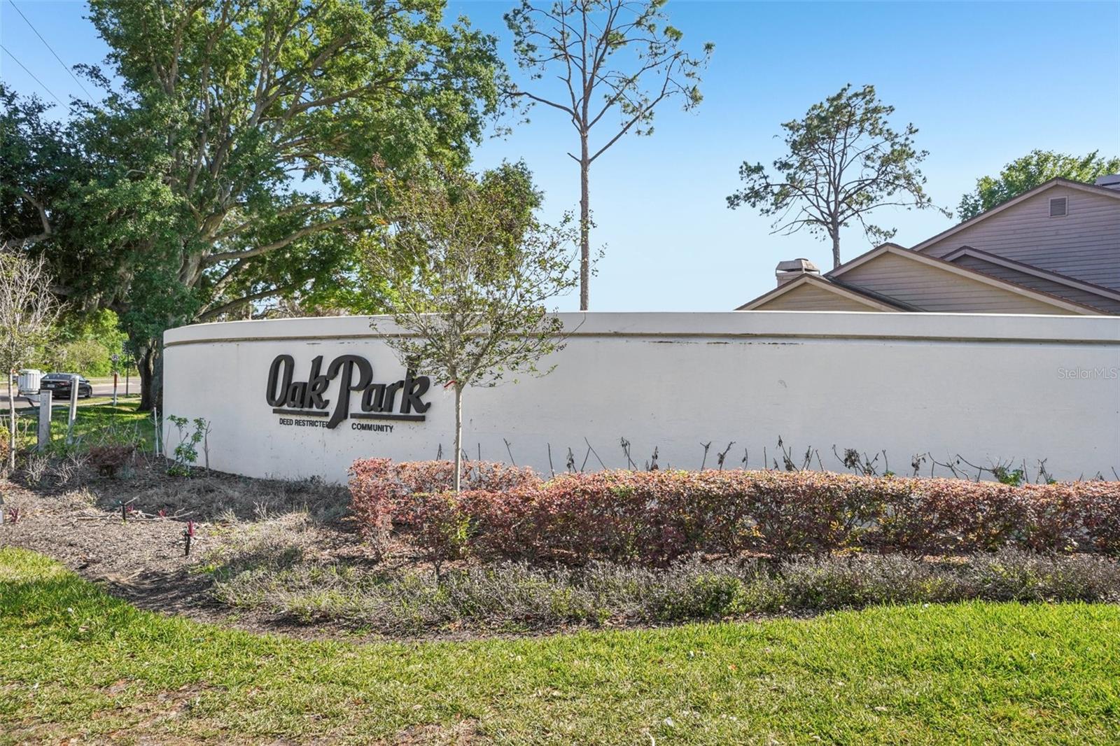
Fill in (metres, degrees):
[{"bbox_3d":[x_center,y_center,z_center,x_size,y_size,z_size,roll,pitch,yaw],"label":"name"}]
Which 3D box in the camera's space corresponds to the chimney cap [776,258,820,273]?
[{"bbox_3d":[7.510,-3.370,26.500,0.950,0.460,1.020,1,1,44],"label":"chimney cap"}]

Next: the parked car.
[{"bbox_3d":[-28.700,0.760,48.800,1.840,1.470,4.850,1,0,-13],"label":"parked car"}]

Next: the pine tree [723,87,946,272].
[{"bbox_3d":[15.760,-7.400,48.000,12.200,18.200,11.800,1,0,0],"label":"pine tree"}]

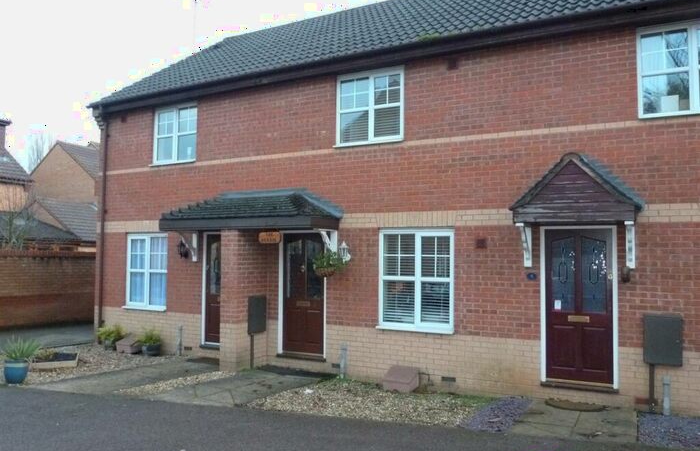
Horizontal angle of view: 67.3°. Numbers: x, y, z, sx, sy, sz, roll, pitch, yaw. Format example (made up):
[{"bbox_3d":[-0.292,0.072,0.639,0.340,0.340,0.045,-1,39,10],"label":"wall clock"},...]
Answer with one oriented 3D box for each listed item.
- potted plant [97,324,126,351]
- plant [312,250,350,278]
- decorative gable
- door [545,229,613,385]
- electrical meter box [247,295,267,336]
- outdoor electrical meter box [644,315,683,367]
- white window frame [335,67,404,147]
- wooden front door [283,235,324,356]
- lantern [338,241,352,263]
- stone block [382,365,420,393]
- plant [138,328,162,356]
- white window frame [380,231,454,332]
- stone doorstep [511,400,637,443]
[{"bbox_3d":[-4.589,2.150,10.075,0.470,0.500,0.450,-1,-4,27],"label":"potted plant"},{"bbox_3d":[-0.307,0.597,8.265,0.470,0.430,0.440,-1,-4,27],"label":"plant"},{"bbox_3d":[2.721,-0.416,6.374,1.410,0.805,0.630,-1,-4,27],"label":"decorative gable"},{"bbox_3d":[3.010,1.055,6.901,0.800,1.990,0.080,-1,-4,27],"label":"door"},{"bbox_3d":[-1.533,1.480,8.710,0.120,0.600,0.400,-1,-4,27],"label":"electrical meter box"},{"bbox_3d":[3.585,1.315,6.044,0.380,0.550,0.220,-1,-4,27],"label":"outdoor electrical meter box"},{"bbox_3d":[0.298,-1.818,8.095,1.165,1.170,0.120,-1,-4,27],"label":"white window frame"},{"bbox_3d":[-0.776,1.142,8.832,0.800,2.000,0.080,-1,-4,27],"label":"wooden front door"},{"bbox_3d":[-0.056,0.406,7.973,0.160,0.330,0.240,-1,-4,27],"label":"lantern"},{"bbox_3d":[0.773,2.228,7.626,0.420,0.280,0.460,-1,-4,27],"label":"stone block"},{"bbox_3d":[-3.749,2.191,9.930,0.390,0.480,0.380,-1,-4,27],"label":"plant"},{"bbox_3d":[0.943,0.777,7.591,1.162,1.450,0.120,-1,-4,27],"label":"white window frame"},{"bbox_3d":[2.669,2.312,6.167,1.230,0.080,1.300,-1,-4,27],"label":"stone doorstep"}]

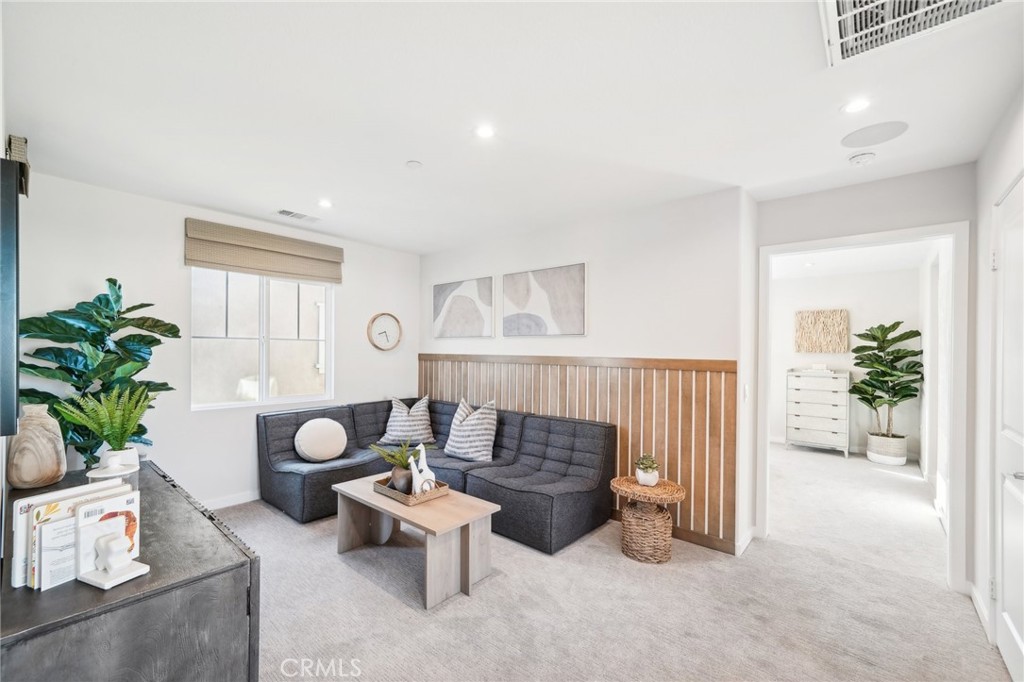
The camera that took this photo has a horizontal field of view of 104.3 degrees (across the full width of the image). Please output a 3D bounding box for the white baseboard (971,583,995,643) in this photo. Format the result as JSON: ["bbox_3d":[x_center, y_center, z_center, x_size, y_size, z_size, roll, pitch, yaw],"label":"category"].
[{"bbox_3d":[2.421,1.388,2.055,0.016,0.086,0.470,0,-1,42],"label":"white baseboard"}]

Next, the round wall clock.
[{"bbox_3d":[-1.335,-0.095,4.205,0.045,0.405,0.405,0,-1,41],"label":"round wall clock"}]

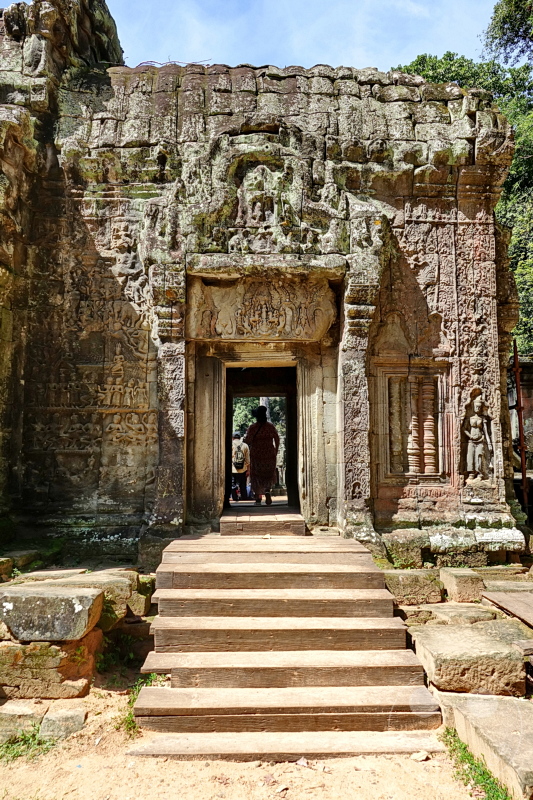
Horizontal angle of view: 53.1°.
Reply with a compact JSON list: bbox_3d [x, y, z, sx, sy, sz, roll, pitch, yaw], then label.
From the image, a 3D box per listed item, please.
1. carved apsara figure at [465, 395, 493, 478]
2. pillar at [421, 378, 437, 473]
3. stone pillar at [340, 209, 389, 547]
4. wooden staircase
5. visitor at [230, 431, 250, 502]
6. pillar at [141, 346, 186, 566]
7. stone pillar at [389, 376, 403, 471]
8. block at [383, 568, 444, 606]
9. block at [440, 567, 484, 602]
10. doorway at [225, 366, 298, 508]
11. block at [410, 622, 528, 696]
[{"bbox_3d":[2.685,0.465,6.786,0.370,1.120,0.170,0,-5,-1],"label":"carved apsara figure"},{"bbox_3d":[2.081,0.328,6.849,0.200,1.200,0.200,0,-5,-1],"label":"pillar"},{"bbox_3d":[1.120,-0.325,6.216,0.450,3.800,0.480,0,-7,-1],"label":"stone pillar"},{"bbox_3d":[0.070,1.861,4.688,1.980,0.900,2.800,0,-5,-3],"label":"wooden staircase"},{"bbox_3d":[-0.608,1.521,12.011,0.520,1.660,0.420,0,-5,-2],"label":"visitor"},{"bbox_3d":[-1.268,0.671,6.566,0.500,2.700,0.450,0,-5,-1],"label":"pillar"},{"bbox_3d":[1.605,0.291,6.634,0.160,1.190,0.160,0,-7,-1],"label":"stone pillar"},{"bbox_3d":[1.245,1.612,4.678,0.520,0.260,0.340,0,-7,-1],"label":"block"},{"bbox_3d":[1.735,1.639,4.736,0.260,0.220,0.420,0,-7,-1],"label":"block"},{"bbox_3d":[-0.065,0.485,6.741,0.920,1.860,0.450,0,-7,-1],"label":"doorway"},{"bbox_3d":[1.430,1.853,3.845,0.640,0.260,0.680,0,-5,-2],"label":"block"}]

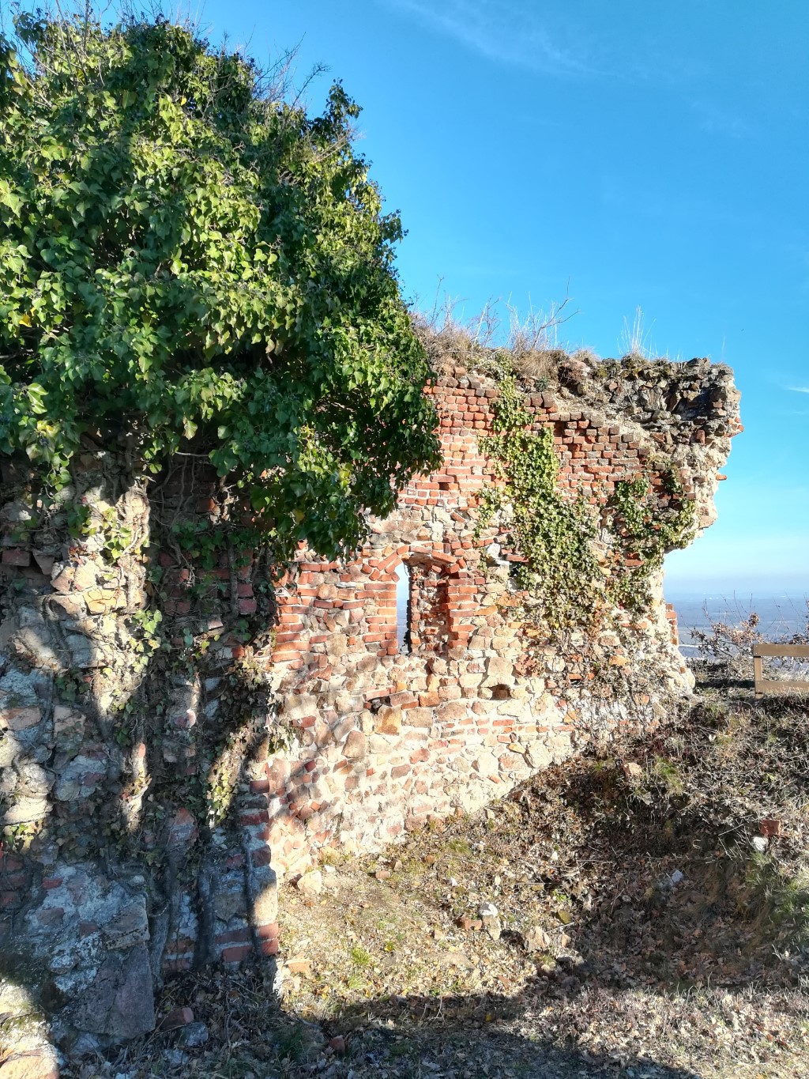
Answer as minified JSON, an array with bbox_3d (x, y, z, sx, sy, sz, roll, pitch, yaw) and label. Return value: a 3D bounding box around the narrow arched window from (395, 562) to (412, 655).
[{"bbox_3d":[-0.009,0.737,8.700,0.200,0.980,0.150,1,-4,-22],"label":"narrow arched window"}]

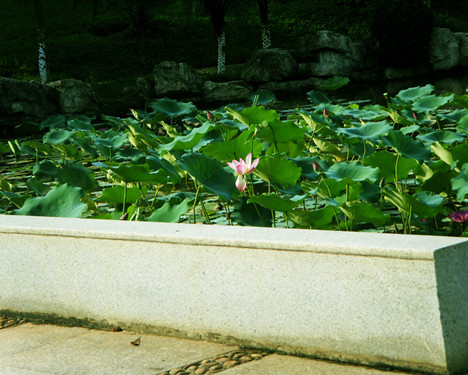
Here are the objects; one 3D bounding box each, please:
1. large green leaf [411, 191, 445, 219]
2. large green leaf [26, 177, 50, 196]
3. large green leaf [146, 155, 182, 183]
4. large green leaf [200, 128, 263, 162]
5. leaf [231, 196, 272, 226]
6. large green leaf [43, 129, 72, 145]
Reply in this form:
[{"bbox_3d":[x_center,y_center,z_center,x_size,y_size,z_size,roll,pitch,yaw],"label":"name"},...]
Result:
[{"bbox_3d":[1.139,0.100,9.900,0.187,0.130,0.200,-6,8,6],"label":"large green leaf"},{"bbox_3d":[-1.642,-0.008,14.190,0.197,0.150,0.197,-7,7,0],"label":"large green leaf"},{"bbox_3d":[-0.477,-0.117,11.600,0.247,0.157,0.250,-7,7,-2],"label":"large green leaf"},{"bbox_3d":[-0.011,-0.318,12.800,0.445,0.099,0.423,-8,-19,0],"label":"large green leaf"},{"bbox_3d":[0.108,0.148,10.400,0.277,0.055,0.264,-2,33,0],"label":"leaf"},{"bbox_3d":[-1.986,-0.574,19.019,0.331,0.150,0.314,-7,7,0],"label":"large green leaf"}]

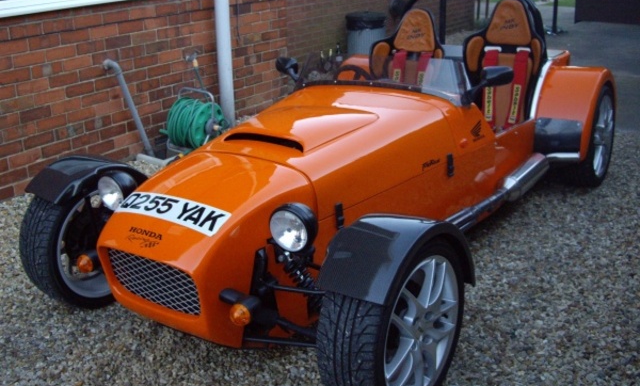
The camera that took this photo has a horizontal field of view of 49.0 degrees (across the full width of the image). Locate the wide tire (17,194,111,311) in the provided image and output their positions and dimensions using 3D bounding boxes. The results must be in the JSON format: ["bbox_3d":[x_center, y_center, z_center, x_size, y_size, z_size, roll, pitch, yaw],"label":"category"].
[{"bbox_3d":[-0.891,0.180,2.752,0.210,0.550,0.550,11,23,34],"label":"wide tire"}]

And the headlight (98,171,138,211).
[{"bbox_3d":[-0.692,-0.018,2.475,0.143,0.143,0.115,10,23,33],"label":"headlight"}]

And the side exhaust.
[{"bbox_3d":[0.831,-0.010,3.190,0.120,0.125,1.160,10,21,34],"label":"side exhaust"}]

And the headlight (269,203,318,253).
[{"bbox_3d":[-0.067,0.098,2.070,0.142,0.142,0.120,13,24,33],"label":"headlight"}]

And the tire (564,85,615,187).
[{"bbox_3d":[1.432,-0.303,3.797,0.210,0.550,0.550,10,23,33],"label":"tire"}]

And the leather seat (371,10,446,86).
[{"bbox_3d":[0.436,-0.593,3.871,0.460,0.790,0.530,13,24,33],"label":"leather seat"}]

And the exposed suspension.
[{"bbox_3d":[-0.029,0.294,2.179,0.080,0.300,0.080,-38,-6,39],"label":"exposed suspension"}]

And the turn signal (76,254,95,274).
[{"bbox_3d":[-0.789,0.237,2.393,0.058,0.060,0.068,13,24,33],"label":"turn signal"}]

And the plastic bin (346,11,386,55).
[{"bbox_3d":[0.557,-1.756,8.312,0.470,0.680,0.470,-2,19,1],"label":"plastic bin"}]

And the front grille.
[{"bbox_3d":[-0.500,0.262,2.137,0.360,0.170,0.050,10,23,33],"label":"front grille"}]

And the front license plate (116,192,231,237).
[{"bbox_3d":[-0.453,0.065,2.212,0.450,0.030,0.107,10,44,34],"label":"front license plate"}]

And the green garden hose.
[{"bbox_3d":[-0.851,-0.471,4.762,0.270,0.320,0.320,12,24,32],"label":"green garden hose"}]

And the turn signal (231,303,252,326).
[{"bbox_3d":[-0.220,0.337,1.965,0.056,0.058,0.056,10,23,33],"label":"turn signal"}]

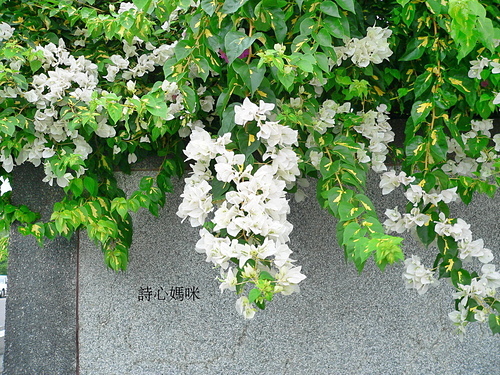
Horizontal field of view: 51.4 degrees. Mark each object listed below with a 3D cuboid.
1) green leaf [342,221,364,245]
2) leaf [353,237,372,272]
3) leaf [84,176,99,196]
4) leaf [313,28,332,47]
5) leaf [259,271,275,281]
[{"bbox_3d":[0.239,0.105,1.200,0.069,0.048,0.018,-43,-12,-21],"label":"green leaf"},{"bbox_3d":[0.260,0.155,1.200,0.045,0.086,0.018,12,-19,13],"label":"leaf"},{"bbox_3d":[-0.442,-0.003,1.450,0.038,0.059,0.018,-10,-20,-6],"label":"leaf"},{"bbox_3d":[0.170,-0.352,1.220,0.041,0.060,0.018,-51,-31,17],"label":"leaf"},{"bbox_3d":[0.042,0.225,1.320,0.038,0.038,0.018,-30,-40,-5],"label":"leaf"}]

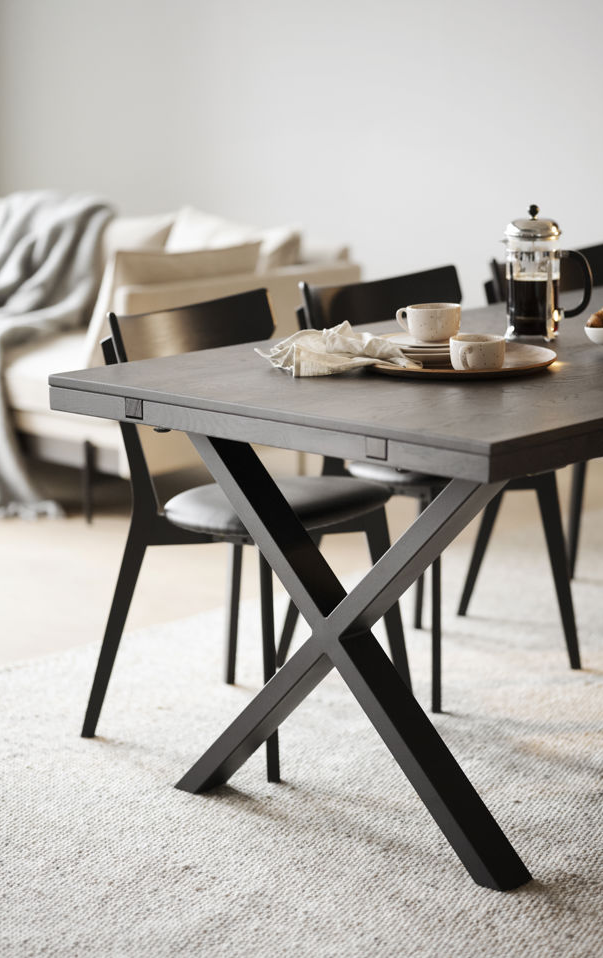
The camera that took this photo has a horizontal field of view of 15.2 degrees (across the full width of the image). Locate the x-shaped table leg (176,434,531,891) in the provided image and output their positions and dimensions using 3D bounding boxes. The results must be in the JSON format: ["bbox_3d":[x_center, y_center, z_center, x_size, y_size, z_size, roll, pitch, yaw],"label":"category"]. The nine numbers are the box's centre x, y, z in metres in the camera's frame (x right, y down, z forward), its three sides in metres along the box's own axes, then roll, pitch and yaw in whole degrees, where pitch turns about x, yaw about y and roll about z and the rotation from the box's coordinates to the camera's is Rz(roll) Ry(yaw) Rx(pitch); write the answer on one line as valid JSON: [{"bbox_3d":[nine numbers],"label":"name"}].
[{"bbox_3d":[0.068,0.252,3.726,0.744,0.693,0.076,10,16,42],"label":"x-shaped table leg"}]

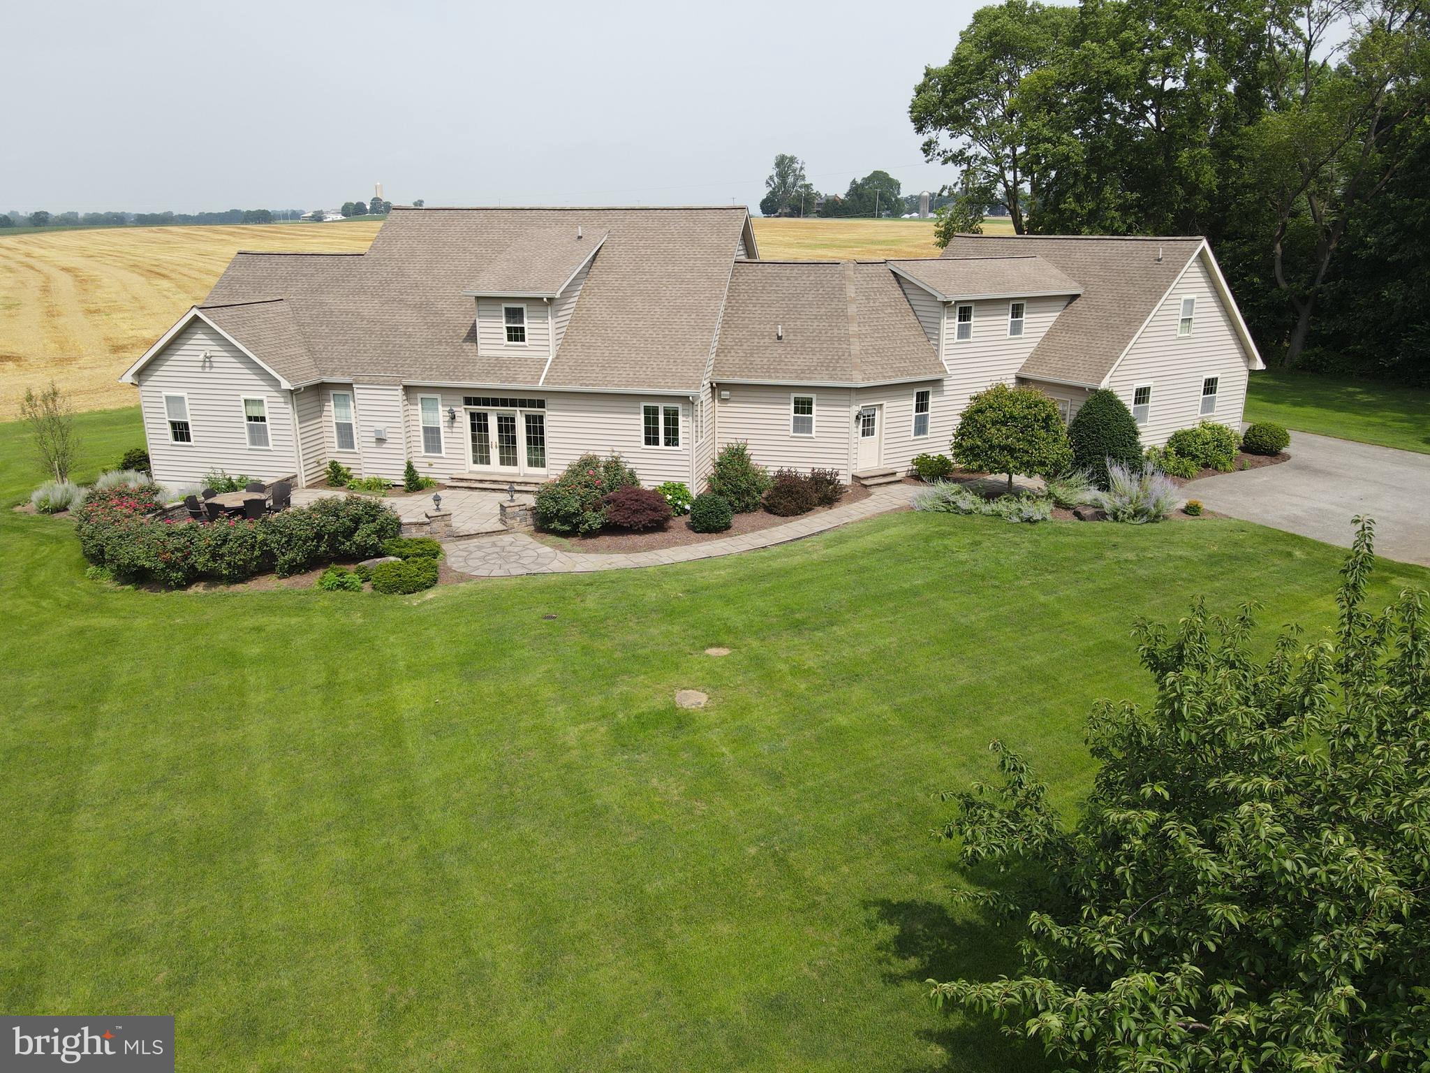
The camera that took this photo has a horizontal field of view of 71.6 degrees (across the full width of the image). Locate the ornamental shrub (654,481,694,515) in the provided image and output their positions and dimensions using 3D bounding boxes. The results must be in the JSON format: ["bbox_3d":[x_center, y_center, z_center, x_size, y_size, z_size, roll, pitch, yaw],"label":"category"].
[{"bbox_3d":[-1.223,-1.125,29.748,1.273,1.012,1.273,0,17,0],"label":"ornamental shrub"}]

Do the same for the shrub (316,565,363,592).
[{"bbox_3d":[-9.155,0.983,24.181,1.060,0.560,0.950,0,18,0],"label":"shrub"}]

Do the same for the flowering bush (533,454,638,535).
[{"bbox_3d":[-3.609,-1.346,28.296,3.080,2.090,2.700,4,18,12],"label":"flowering bush"}]

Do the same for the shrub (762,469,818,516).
[{"bbox_3d":[2.252,-1.347,29.393,1.690,1.230,1.690,0,18,0],"label":"shrub"}]

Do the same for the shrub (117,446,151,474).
[{"bbox_3d":[-20.462,-2.626,35.034,1.149,1.070,1.149,0,17,0],"label":"shrub"}]

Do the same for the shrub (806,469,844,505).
[{"bbox_3d":[3.292,-1.558,30.313,1.380,1.080,1.350,0,18,0],"label":"shrub"}]

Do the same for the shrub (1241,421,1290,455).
[{"bbox_3d":[19.676,-3.533,35.365,1.440,1.030,1.440,0,18,0],"label":"shrub"}]

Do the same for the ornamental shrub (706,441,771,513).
[{"bbox_3d":[0.707,-1.860,29.737,1.990,2.000,1.990,0,18,0],"label":"ornamental shrub"}]

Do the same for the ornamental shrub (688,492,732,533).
[{"bbox_3d":[-0.128,-0.692,28.463,1.251,1.101,1.251,0,17,0],"label":"ornamental shrub"}]

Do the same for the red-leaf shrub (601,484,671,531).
[{"bbox_3d":[-2.225,-0.830,28.652,2.030,1.243,1.827,0,17,0],"label":"red-leaf shrub"}]

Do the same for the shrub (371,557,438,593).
[{"bbox_3d":[-7.624,0.900,24.282,1.570,0.660,1.400,0,18,0],"label":"shrub"}]

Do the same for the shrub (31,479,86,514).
[{"bbox_3d":[-20.565,-1.280,31.013,1.420,0.930,1.420,0,18,0],"label":"shrub"}]

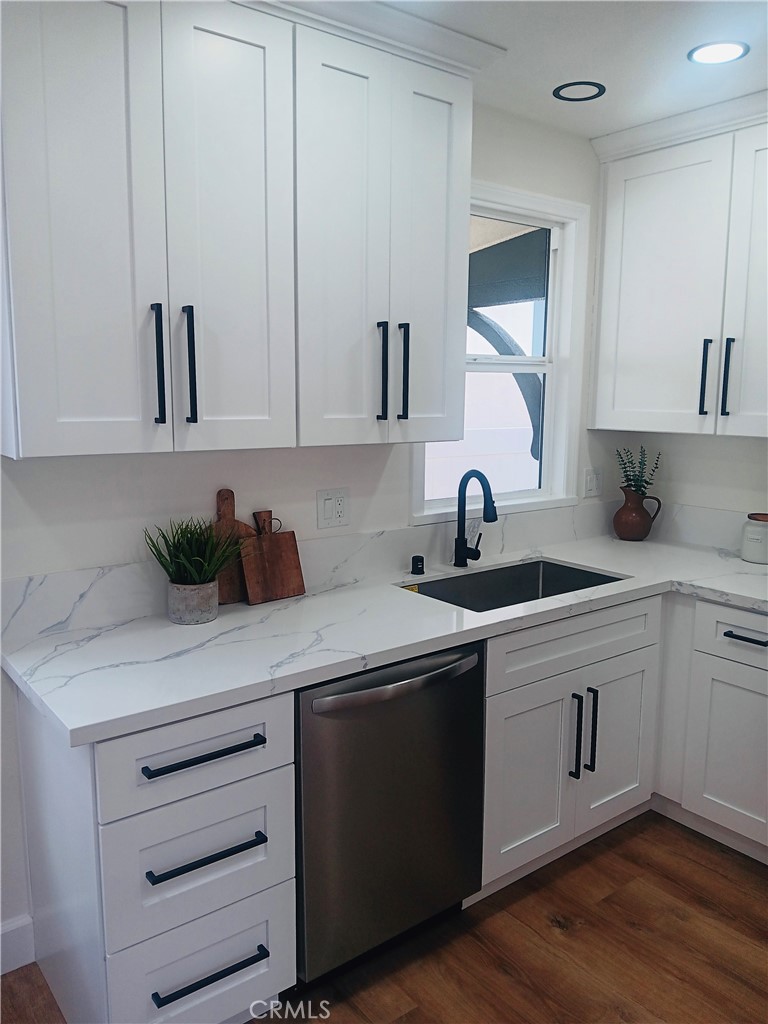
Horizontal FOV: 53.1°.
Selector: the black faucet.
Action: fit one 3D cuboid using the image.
[{"bbox_3d":[0.346,0.031,2.737,0.095,0.365,0.250,-4,9,-24],"label":"black faucet"}]

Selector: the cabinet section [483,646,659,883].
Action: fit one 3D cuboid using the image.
[{"bbox_3d":[0.436,0.725,2.621,0.815,0.570,0.570,-6,10,-37],"label":"cabinet section"}]

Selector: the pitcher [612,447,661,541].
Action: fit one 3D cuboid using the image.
[{"bbox_3d":[1.112,-0.083,3.355,0.215,0.415,0.180,3,9,18],"label":"pitcher"}]

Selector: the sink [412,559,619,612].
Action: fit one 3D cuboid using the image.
[{"bbox_3d":[0.450,0.380,2.635,0.770,0.235,0.420,-6,11,-37],"label":"sink"}]

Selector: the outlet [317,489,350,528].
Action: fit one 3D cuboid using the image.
[{"bbox_3d":[-0.163,-0.012,2.538,0.122,0.121,0.010,-6,11,-37],"label":"outlet"}]

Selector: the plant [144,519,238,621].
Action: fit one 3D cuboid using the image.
[{"bbox_3d":[-0.533,0.156,2.132,0.250,0.283,0.240,-6,11,-37],"label":"plant"}]

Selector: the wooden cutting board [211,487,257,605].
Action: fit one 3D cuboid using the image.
[{"bbox_3d":[-0.458,0.105,2.288,0.210,0.345,0.020,-6,7,-37],"label":"wooden cutting board"}]

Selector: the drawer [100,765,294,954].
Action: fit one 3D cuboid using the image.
[{"bbox_3d":[-0.539,0.706,1.861,0.443,0.281,0.525,-6,11,-37],"label":"drawer"}]

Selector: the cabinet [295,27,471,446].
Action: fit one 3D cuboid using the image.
[{"bbox_3d":[-0.088,-0.735,2.279,0.606,1.053,0.335,-6,11,-37],"label":"cabinet"}]

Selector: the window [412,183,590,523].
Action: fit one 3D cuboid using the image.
[{"bbox_3d":[0.445,-0.600,2.976,0.937,1.230,0.125,-6,11,-37],"label":"window"}]

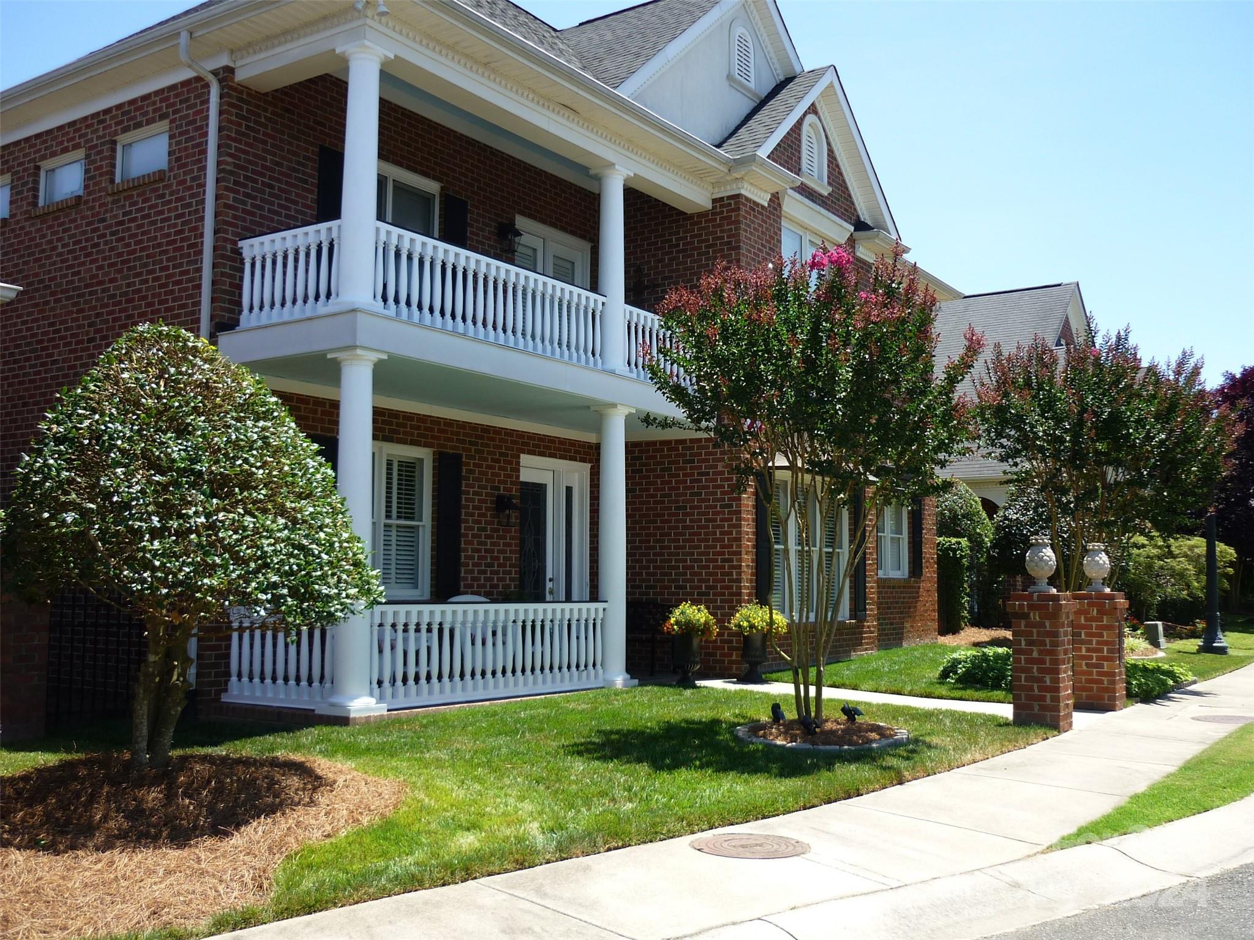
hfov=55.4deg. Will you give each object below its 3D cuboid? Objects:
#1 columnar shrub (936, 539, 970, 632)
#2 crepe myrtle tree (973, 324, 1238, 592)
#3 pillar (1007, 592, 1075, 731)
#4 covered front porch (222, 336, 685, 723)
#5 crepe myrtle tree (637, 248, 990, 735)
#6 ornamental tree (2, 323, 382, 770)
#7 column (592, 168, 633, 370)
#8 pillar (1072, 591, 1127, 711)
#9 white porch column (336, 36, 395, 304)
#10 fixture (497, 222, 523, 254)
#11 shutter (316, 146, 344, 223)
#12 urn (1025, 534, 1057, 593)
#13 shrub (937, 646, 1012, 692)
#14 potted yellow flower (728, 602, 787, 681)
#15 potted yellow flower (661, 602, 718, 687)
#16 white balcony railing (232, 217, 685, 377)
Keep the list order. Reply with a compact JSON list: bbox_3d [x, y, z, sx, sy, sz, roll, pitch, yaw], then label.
[{"bbox_3d":[5.959,2.123,22.000,0.720,1.830,0.720,-3,-6,34],"label":"columnar shrub"},{"bbox_3d":[5.781,0.432,14.500,3.100,4.350,3.050,-2,-6,22],"label":"crepe myrtle tree"},{"bbox_3d":[3.763,1.729,10.832,0.490,1.230,0.490,-3,-6,34],"label":"pillar"},{"bbox_3d":[-1.275,0.694,12.460,1.870,3.220,5.836,-3,-6,34],"label":"covered front porch"},{"bbox_3d":[1.538,0.087,9.880,2.750,3.970,2.700,-1,-5,9],"label":"crepe myrtle tree"},{"bbox_3d":[-2.825,0.460,7.720,2.450,2.860,2.400,2,-6,-20],"label":"ornamental tree"},{"bbox_3d":[-0.162,-2.186,13.200,0.340,2.300,0.340,-4,-7,36],"label":"column"},{"bbox_3d":[5.078,1.936,12.829,0.490,1.245,0.490,-3,-6,34],"label":"pillar"},{"bbox_3d":[-2.294,-2.482,10.330,0.340,2.310,0.340,-4,-7,36],"label":"white porch column"},{"bbox_3d":[-1.364,-2.719,14.010,0.250,0.320,0.200,-3,-6,34],"label":"fixture"},{"bbox_3d":[-2.922,-2.533,11.900,0.045,1.330,0.375,-3,-6,34],"label":"shutter"},{"bbox_3d":[3.691,0.837,10.660,0.285,0.510,0.285,-4,-7,36],"label":"urn"},{"bbox_3d":[4.141,2.280,13.900,1.050,0.500,0.950,-1,-6,16],"label":"shrub"},{"bbox_3d":[1.481,1.951,13.640,0.670,0.910,0.670,0,-5,6],"label":"potted yellow flower"},{"bbox_3d":[0.667,1.896,13.194,0.580,0.940,0.580,0,-5,0],"label":"potted yellow flower"},{"bbox_3d":[-1.285,-1.405,12.685,1.770,1.000,5.786,-3,-6,34],"label":"white balcony railing"}]

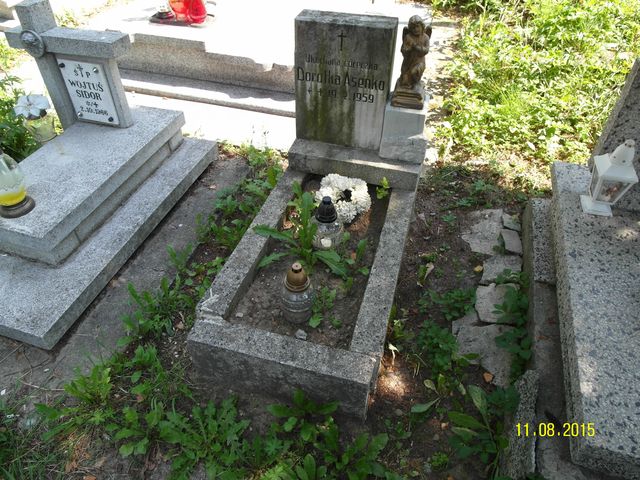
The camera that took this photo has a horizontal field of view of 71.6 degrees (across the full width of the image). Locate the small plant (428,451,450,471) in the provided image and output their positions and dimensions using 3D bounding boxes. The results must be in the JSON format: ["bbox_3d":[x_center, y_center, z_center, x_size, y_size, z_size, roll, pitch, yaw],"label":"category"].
[{"bbox_3d":[0.382,0.704,1.418,0.070,0.035,0.061,1,42,0],"label":"small plant"}]

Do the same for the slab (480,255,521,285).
[{"bbox_3d":[0.830,0.149,2.038,0.173,0.042,0.194,15,43,15],"label":"slab"}]

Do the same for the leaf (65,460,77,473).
[{"bbox_3d":[-0.786,0.713,1.397,0.035,0.011,0.036,1,42,0],"label":"leaf"}]

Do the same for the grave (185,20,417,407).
[{"bbox_3d":[0.060,-0.239,1.816,0.661,0.913,1.449,11,43,10],"label":"grave"}]

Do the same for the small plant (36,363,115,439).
[{"bbox_3d":[-0.829,0.540,1.513,0.240,0.116,0.274,1,42,0],"label":"small plant"}]

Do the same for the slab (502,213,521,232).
[{"bbox_3d":[0.991,-0.079,2.302,0.095,0.037,0.126,15,43,15],"label":"slab"}]

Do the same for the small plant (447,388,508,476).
[{"bbox_3d":[0.512,0.610,1.442,0.180,0.147,0.298,1,42,0],"label":"small plant"}]

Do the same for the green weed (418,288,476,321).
[{"bbox_3d":[0.533,0.268,1.855,0.242,0.068,0.149,1,42,0],"label":"green weed"}]

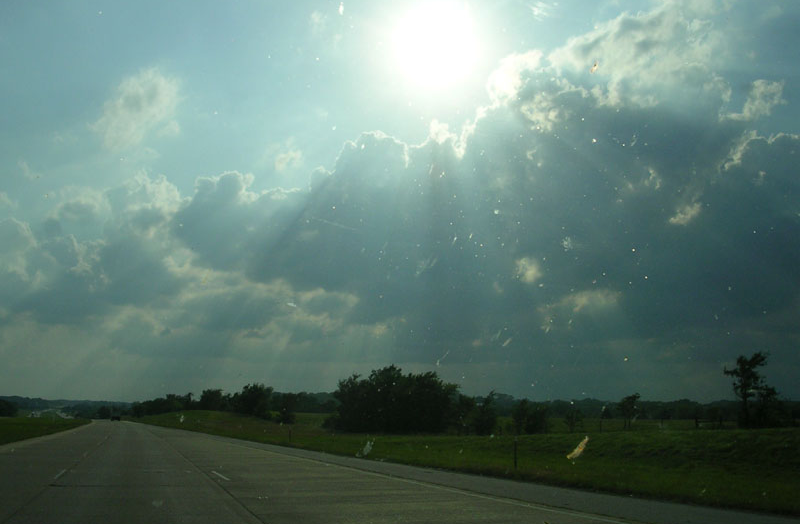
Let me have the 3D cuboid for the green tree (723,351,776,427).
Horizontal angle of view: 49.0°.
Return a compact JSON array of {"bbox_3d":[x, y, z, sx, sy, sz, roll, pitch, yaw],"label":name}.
[{"bbox_3d":[22.749,8.439,56.983,3.380,5.160,3.210,-3,-11,21],"label":"green tree"}]

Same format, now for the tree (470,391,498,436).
[{"bbox_3d":[8.467,15.181,88.000,2.810,4.630,2.670,0,-10,5],"label":"tree"}]

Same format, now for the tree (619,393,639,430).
[{"bbox_3d":[21.429,13.959,82.000,2.050,3.570,1.950,-2,-10,14],"label":"tree"}]

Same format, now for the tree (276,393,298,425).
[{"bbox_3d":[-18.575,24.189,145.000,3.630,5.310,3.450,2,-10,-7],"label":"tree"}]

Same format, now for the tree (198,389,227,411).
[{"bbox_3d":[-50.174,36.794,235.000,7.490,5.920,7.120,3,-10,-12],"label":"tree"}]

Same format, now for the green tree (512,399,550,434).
[{"bbox_3d":[11.797,14.074,80.000,3.460,3.300,3.290,-1,-10,8],"label":"green tree"}]

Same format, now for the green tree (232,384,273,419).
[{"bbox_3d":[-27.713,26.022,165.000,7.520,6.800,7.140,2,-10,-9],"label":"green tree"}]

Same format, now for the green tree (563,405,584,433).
[{"bbox_3d":[15.015,13.544,76.000,1.900,2.440,1.810,-1,-10,11],"label":"green tree"}]

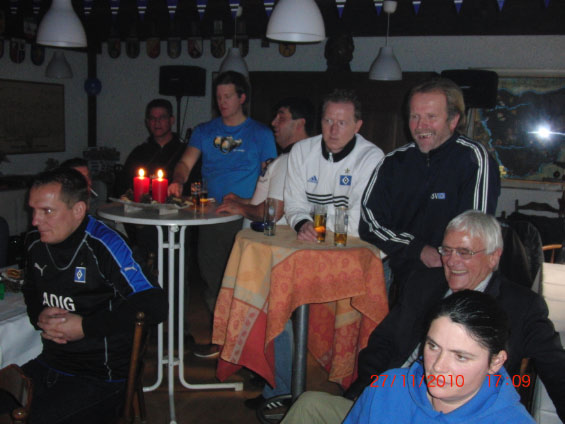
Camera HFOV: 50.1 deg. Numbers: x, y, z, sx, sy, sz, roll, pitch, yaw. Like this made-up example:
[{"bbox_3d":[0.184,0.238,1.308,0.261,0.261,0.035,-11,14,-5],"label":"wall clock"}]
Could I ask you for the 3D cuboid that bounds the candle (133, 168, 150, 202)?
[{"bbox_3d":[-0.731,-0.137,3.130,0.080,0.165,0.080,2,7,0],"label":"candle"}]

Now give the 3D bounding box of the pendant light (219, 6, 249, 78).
[{"bbox_3d":[-0.414,-1.501,5.357,0.285,0.622,0.285,2,7,0],"label":"pendant light"}]

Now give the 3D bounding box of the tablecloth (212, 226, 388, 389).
[{"bbox_3d":[0.067,0.379,2.530,0.690,0.570,0.660,2,7,0],"label":"tablecloth"}]

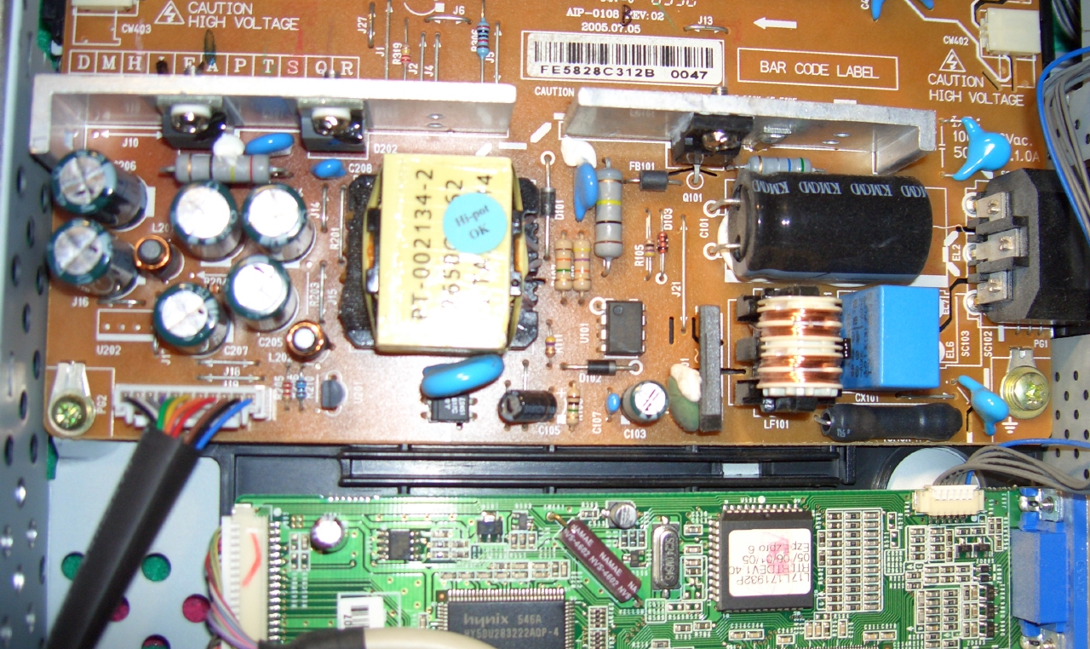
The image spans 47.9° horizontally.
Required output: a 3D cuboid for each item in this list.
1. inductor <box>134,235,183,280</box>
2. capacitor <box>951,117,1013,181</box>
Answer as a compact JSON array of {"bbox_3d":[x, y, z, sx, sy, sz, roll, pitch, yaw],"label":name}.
[{"bbox_3d":[-0.065,-0.011,0.206,0.006,0.011,0.006,1,86,-6],"label":"inductor"},{"bbox_3d":[0.076,-0.031,0.216,0.011,0.004,0.011,3,86,17],"label":"capacitor"}]

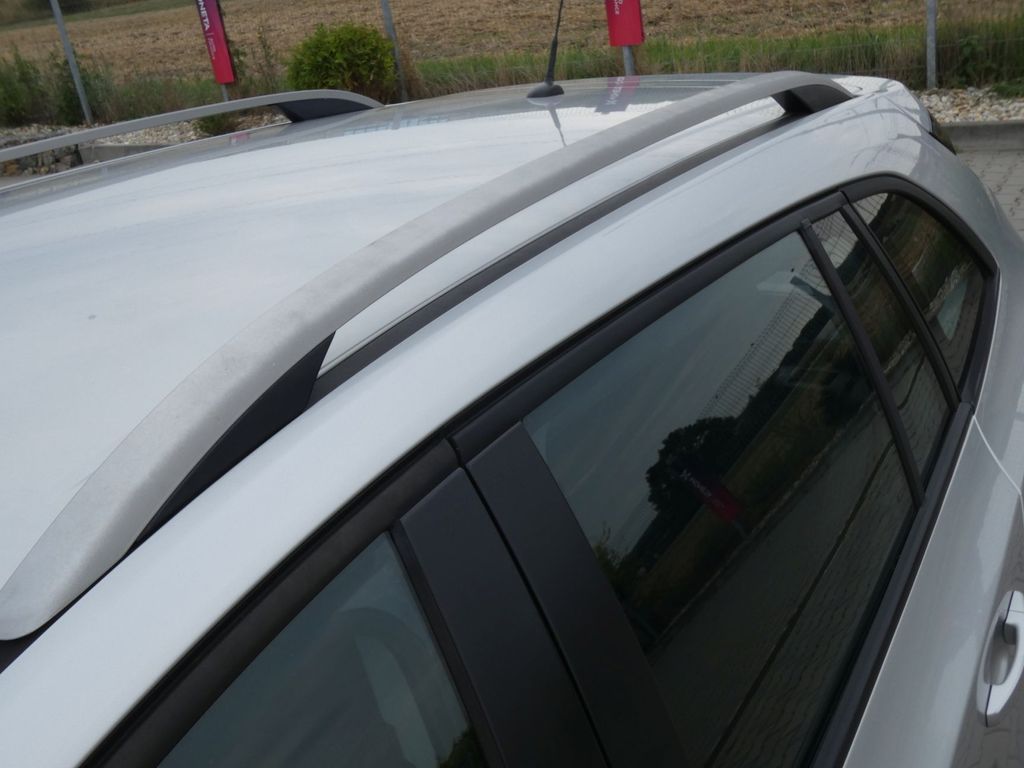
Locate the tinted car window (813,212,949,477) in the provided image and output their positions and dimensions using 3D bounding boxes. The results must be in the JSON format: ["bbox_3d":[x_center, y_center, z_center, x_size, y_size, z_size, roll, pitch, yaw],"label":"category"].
[{"bbox_3d":[0.497,-0.071,1.410,0.030,0.355,0.195,-25,8,41],"label":"tinted car window"}]

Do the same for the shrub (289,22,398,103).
[{"bbox_3d":[-1.724,-3.180,10.500,1.100,0.970,1.050,9,29,35],"label":"shrub"}]

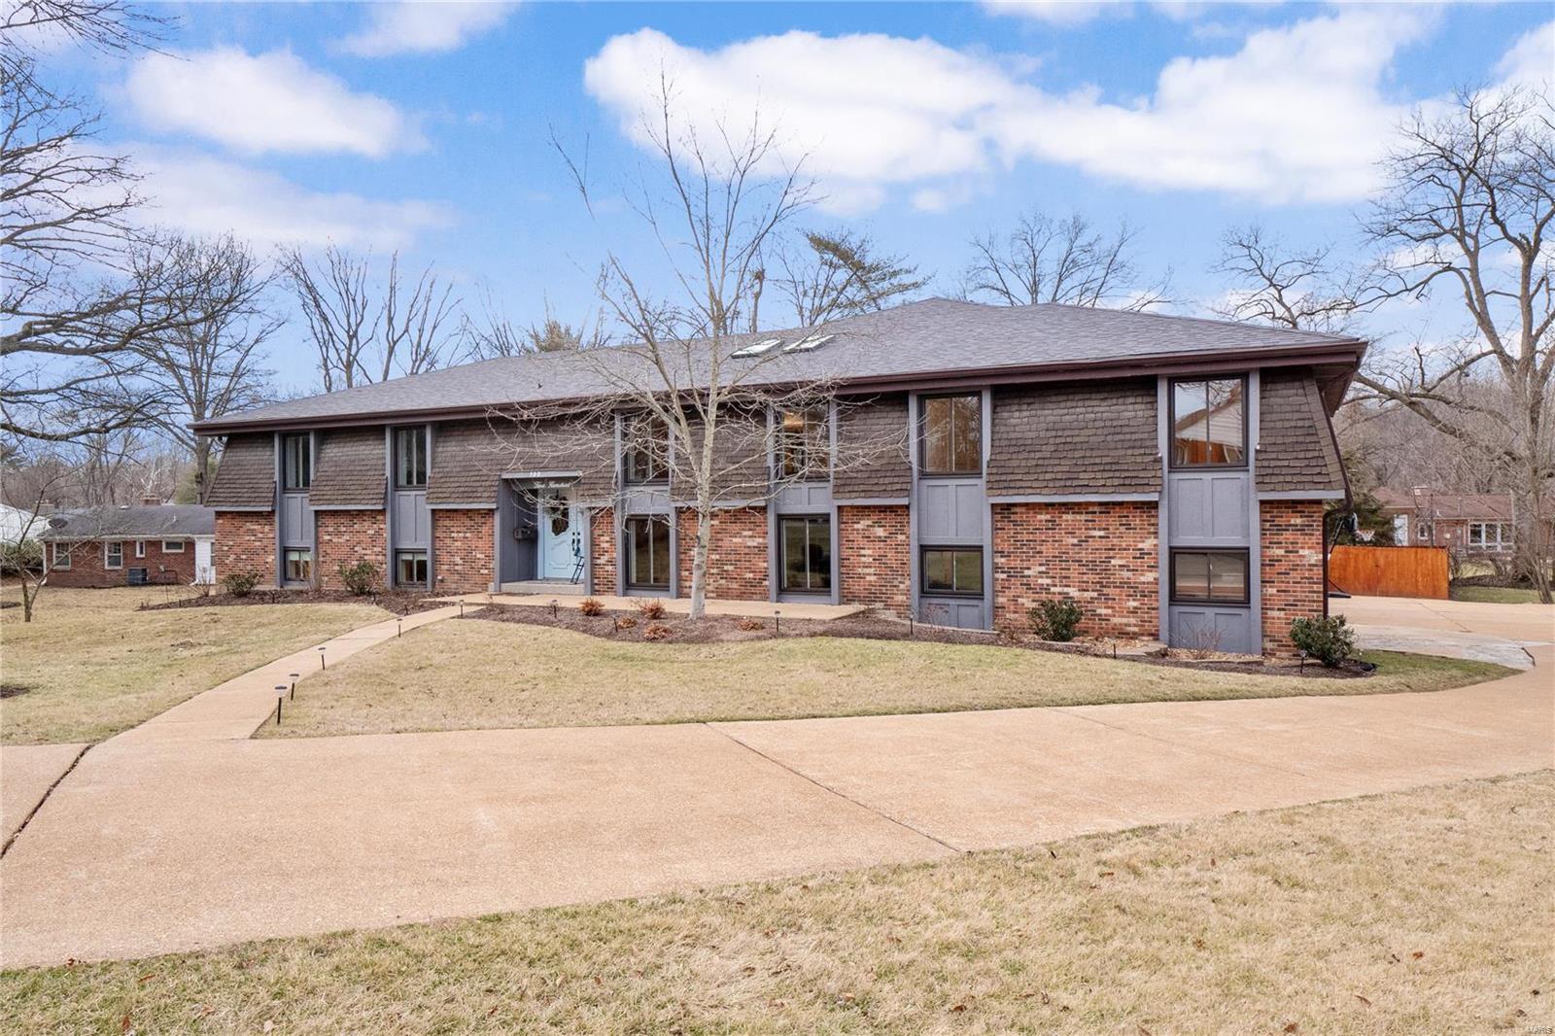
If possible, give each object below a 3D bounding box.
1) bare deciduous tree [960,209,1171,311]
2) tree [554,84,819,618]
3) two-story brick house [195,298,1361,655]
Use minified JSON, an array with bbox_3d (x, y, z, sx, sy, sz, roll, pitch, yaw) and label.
[{"bbox_3d":[12.529,-5.600,45.000,9.800,15.400,9.300,0,0,0],"label":"bare deciduous tree"},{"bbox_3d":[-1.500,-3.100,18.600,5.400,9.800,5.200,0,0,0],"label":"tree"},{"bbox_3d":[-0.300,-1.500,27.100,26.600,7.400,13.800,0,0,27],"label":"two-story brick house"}]

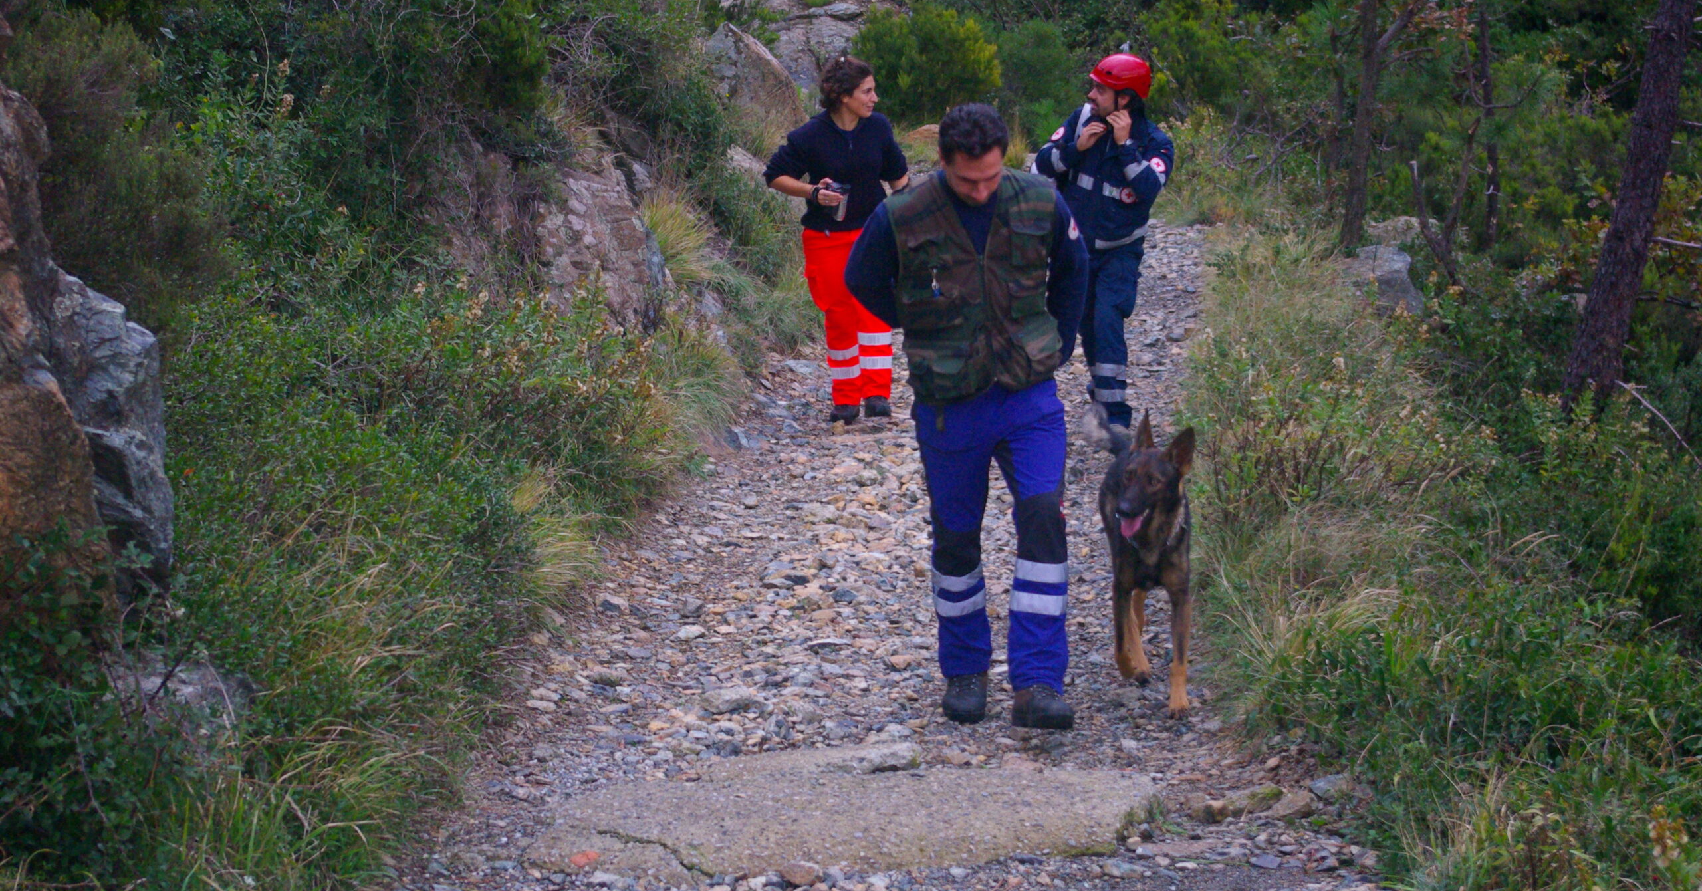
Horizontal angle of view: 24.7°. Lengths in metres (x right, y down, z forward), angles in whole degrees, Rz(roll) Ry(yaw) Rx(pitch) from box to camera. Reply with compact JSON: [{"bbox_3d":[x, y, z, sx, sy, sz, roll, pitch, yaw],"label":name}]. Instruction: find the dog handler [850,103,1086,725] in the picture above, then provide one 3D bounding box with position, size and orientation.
[{"bbox_3d":[0.324,-0.081,10.800,0.670,1.730,0.500,0,0,-5],"label":"dog handler"}]

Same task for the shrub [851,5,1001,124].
[{"bbox_3d":[0.619,-3.146,32.000,1.230,1.020,1.100,0,0,0],"label":"shrub"}]

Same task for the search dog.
[{"bbox_3d":[0.845,0.330,11.300,0.320,0.860,1.100,0,0,-7],"label":"search dog"}]

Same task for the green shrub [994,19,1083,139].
[{"bbox_3d":[1.600,-3.098,33.000,0.800,1.050,0.800,0,0,0],"label":"green shrub"}]

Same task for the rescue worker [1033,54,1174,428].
[{"bbox_3d":[1.162,-0.923,17.900,0.640,1.770,0.500,0,0,22],"label":"rescue worker"}]

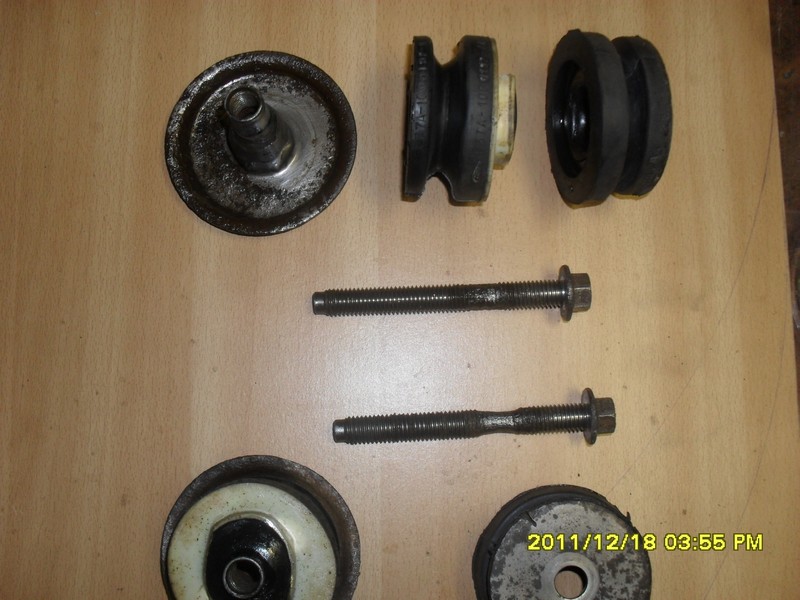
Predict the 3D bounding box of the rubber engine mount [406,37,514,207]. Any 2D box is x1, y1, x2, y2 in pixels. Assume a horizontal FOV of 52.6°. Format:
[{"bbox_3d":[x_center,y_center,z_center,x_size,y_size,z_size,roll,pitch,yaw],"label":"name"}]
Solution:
[{"bbox_3d":[0.024,-0.072,0.327,0.041,0.067,0.067,3,83,1],"label":"rubber engine mount"}]

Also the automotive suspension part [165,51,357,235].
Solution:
[{"bbox_3d":[-0.061,-0.071,0.337,0.084,0.049,0.084,0,83,1],"label":"automotive suspension part"}]

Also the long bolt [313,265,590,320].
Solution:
[{"bbox_3d":[0.021,-0.001,0.342,0.118,0.024,0.024,-2,82,4],"label":"long bolt"}]

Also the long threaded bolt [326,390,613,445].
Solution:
[{"bbox_3d":[0.030,0.051,0.335,0.117,0.024,0.024,-4,82,3],"label":"long threaded bolt"}]

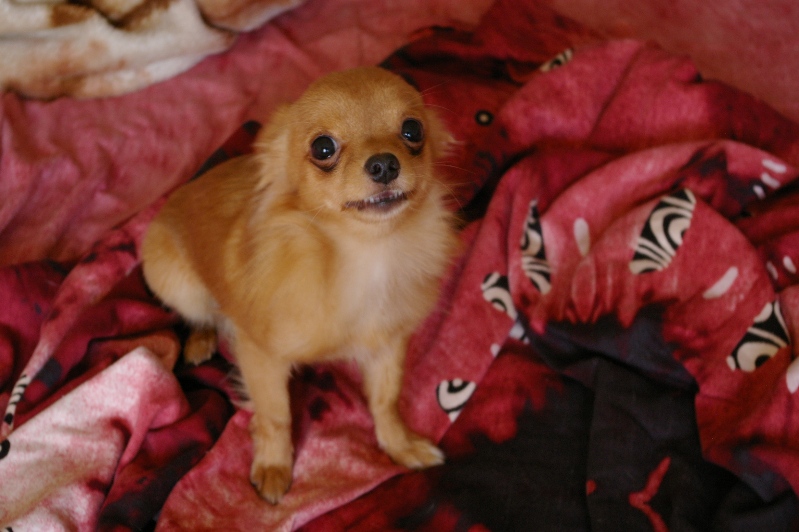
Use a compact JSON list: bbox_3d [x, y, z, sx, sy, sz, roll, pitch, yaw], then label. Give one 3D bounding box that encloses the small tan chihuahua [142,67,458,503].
[{"bbox_3d":[-0.075,-0.027,1.141,0.160,0.265,0.236,-18,40,-22],"label":"small tan chihuahua"}]

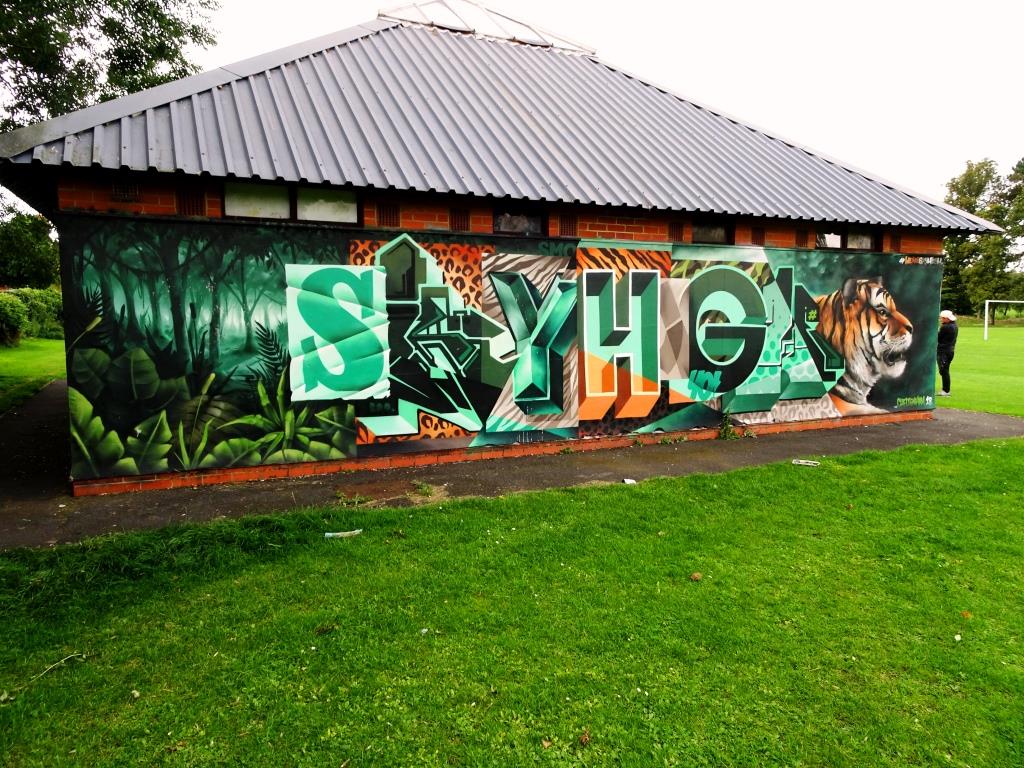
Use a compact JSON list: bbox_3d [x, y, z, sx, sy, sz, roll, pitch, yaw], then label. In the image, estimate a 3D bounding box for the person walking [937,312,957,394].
[{"bbox_3d":[8.199,-0.579,13.457,0.420,1.620,0.480,1,5,20],"label":"person walking"}]

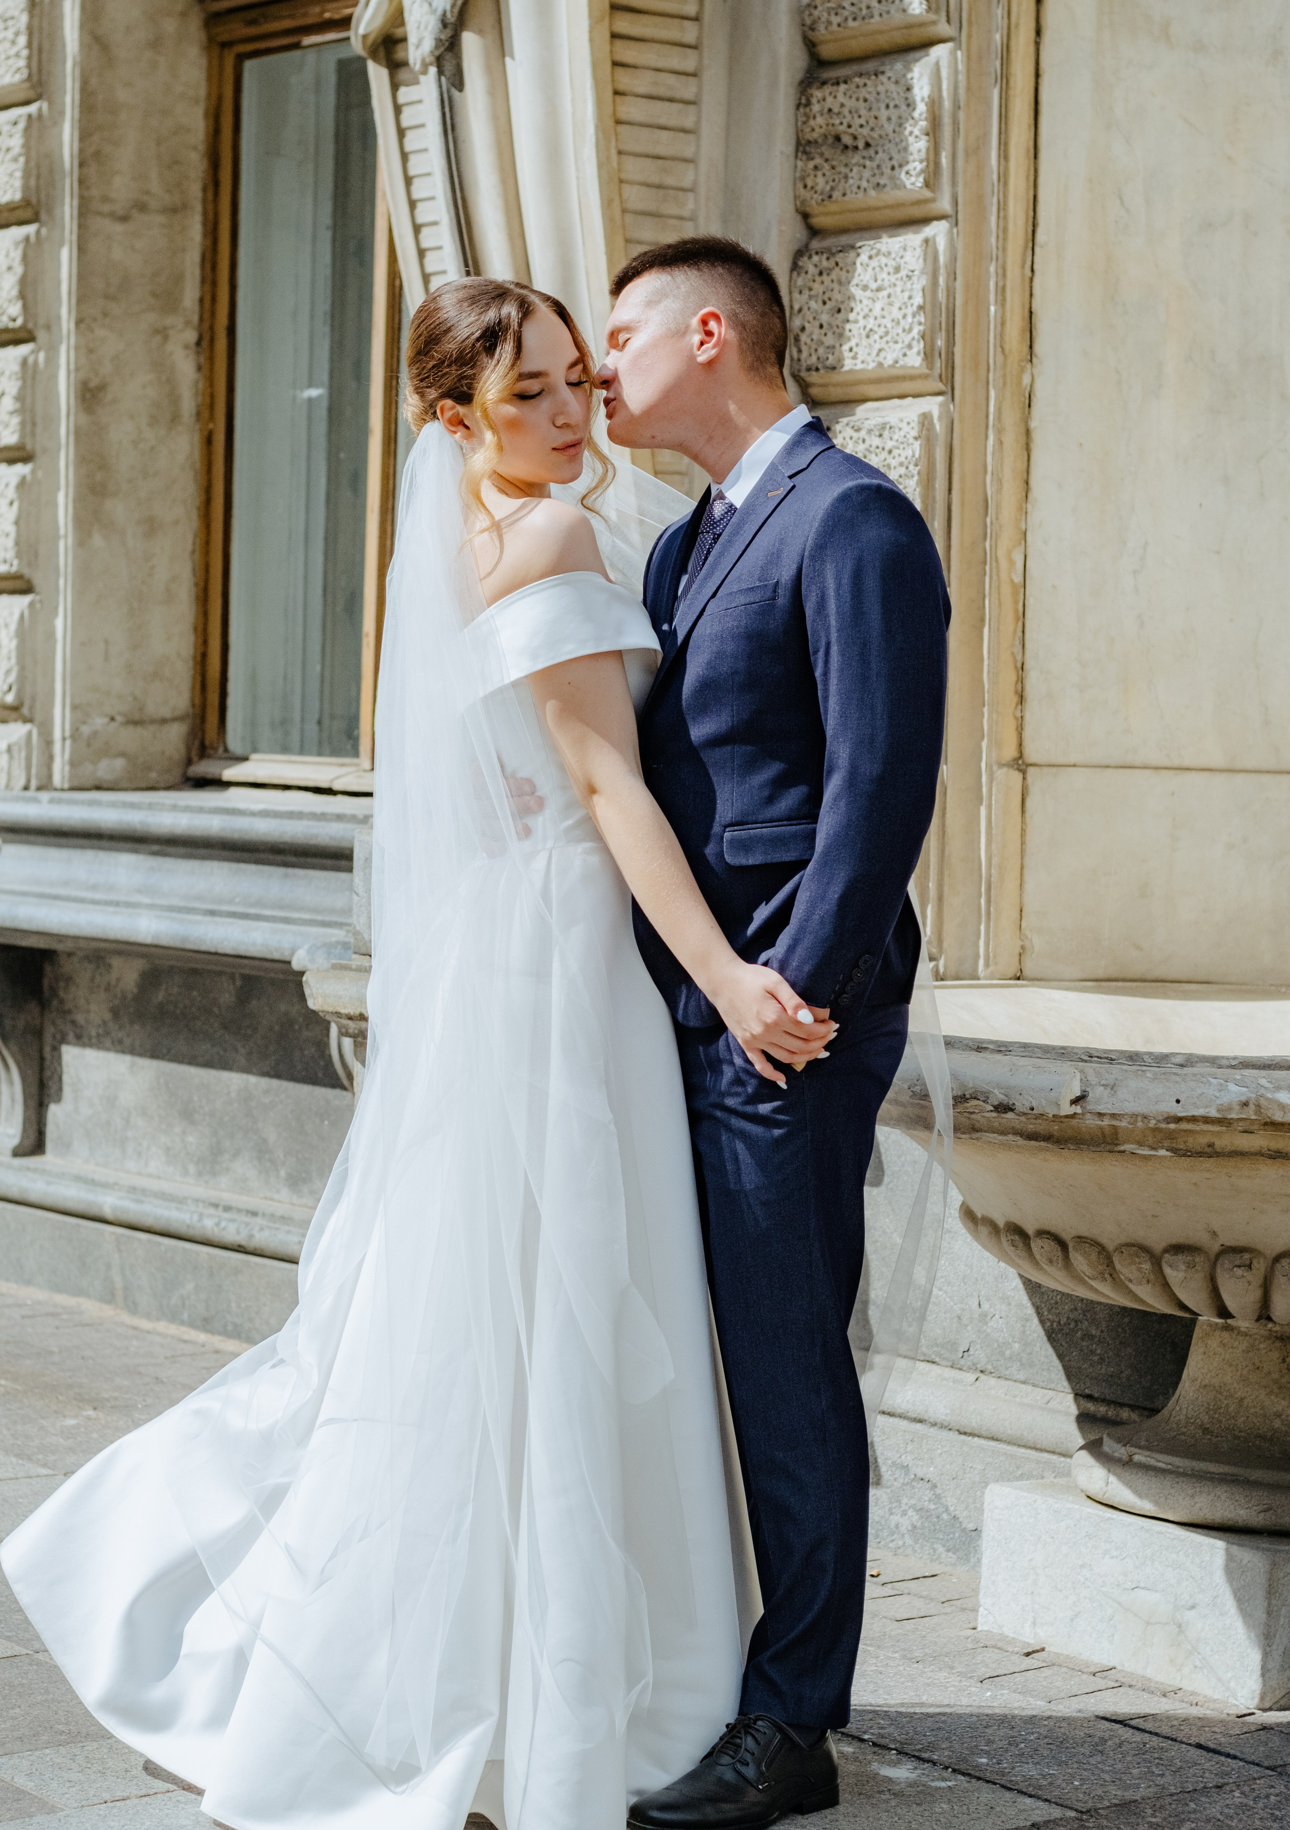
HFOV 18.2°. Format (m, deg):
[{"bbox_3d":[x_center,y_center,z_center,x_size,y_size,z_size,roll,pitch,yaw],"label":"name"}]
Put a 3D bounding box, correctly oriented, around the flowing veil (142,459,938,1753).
[{"bbox_3d":[-0.070,0.217,4.530,0.920,1.480,0.620,0,3,-30],"label":"flowing veil"}]

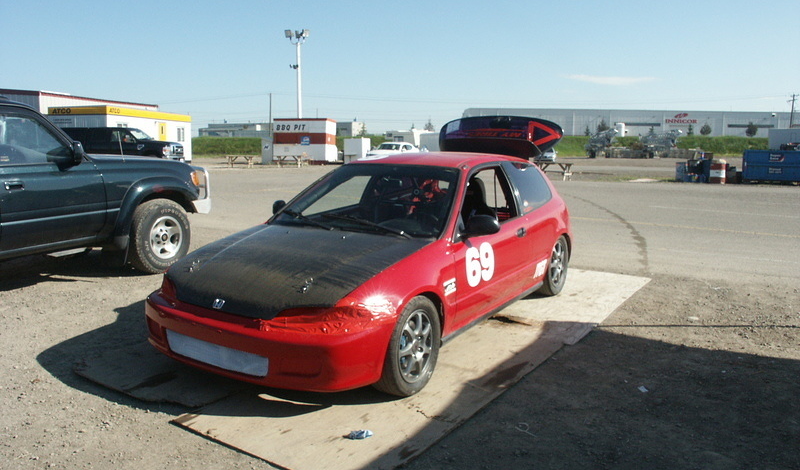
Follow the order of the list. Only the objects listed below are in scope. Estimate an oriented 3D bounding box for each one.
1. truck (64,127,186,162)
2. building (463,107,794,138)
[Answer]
[{"bbox_3d":[-13.499,-4.071,32.047,5.900,1.960,2.030,1,8,10],"label":"truck"},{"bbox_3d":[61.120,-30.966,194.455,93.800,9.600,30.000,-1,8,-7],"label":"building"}]

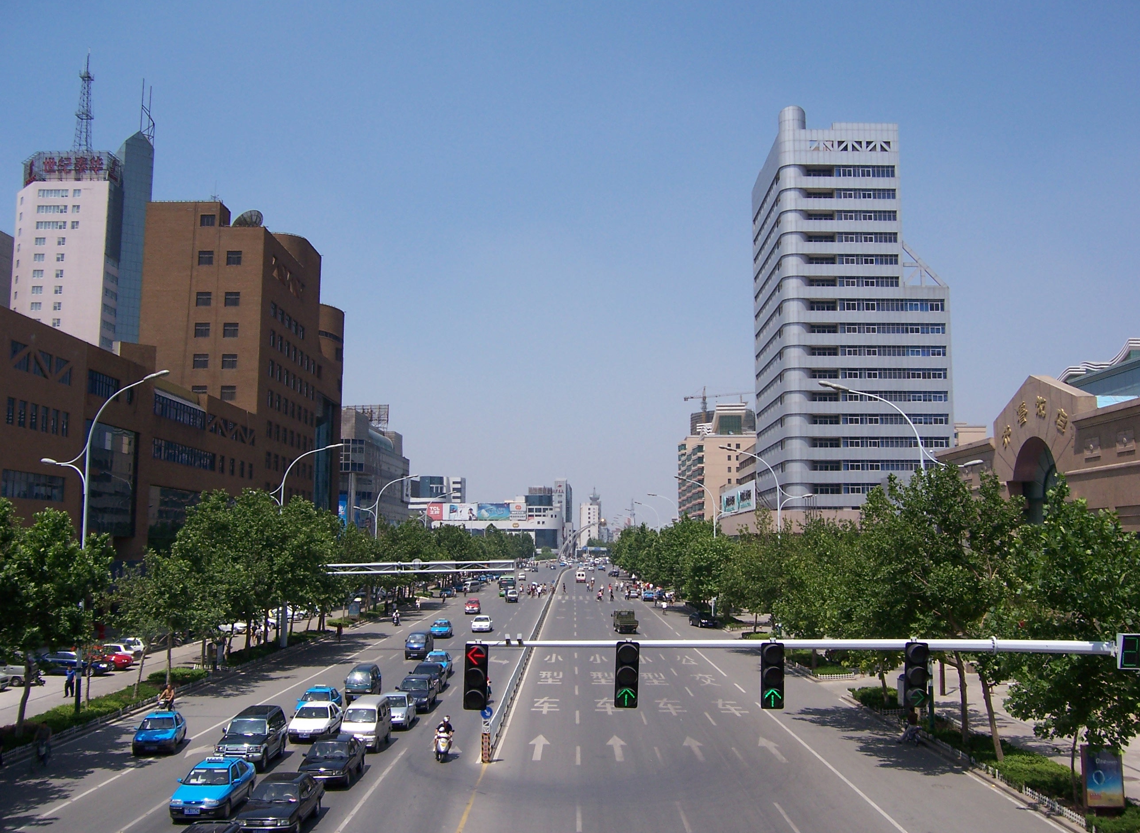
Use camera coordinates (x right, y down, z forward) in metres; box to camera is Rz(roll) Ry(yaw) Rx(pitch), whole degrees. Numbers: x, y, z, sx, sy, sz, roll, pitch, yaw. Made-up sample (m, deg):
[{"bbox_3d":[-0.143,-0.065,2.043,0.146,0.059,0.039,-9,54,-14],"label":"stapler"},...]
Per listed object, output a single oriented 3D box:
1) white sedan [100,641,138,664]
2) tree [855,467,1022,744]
[{"bbox_3d":[-33.879,17.332,79.063,4.300,1.430,1.700,0,-7,0],"label":"white sedan"},{"bbox_3d":[16.331,8.235,48.148,7.370,12.030,7.370,0,-7,0],"label":"tree"}]

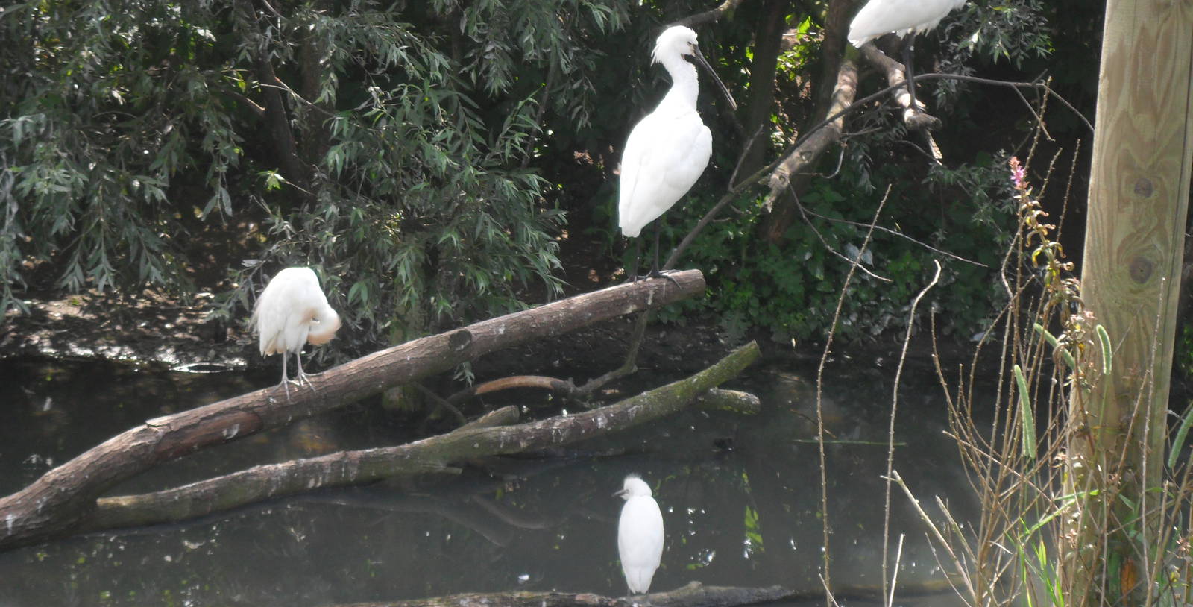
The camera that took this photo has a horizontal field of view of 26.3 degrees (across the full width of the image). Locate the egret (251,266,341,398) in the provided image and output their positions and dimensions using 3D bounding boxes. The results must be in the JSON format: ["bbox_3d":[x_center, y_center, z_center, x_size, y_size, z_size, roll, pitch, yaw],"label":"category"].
[{"bbox_3d":[-0.786,0.072,6.650,0.160,0.330,0.240,-10,18,-43],"label":"egret"}]

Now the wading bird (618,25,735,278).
[{"bbox_3d":[0.222,-0.431,7.100,0.380,0.700,0.220,-10,18,-42],"label":"wading bird"}]

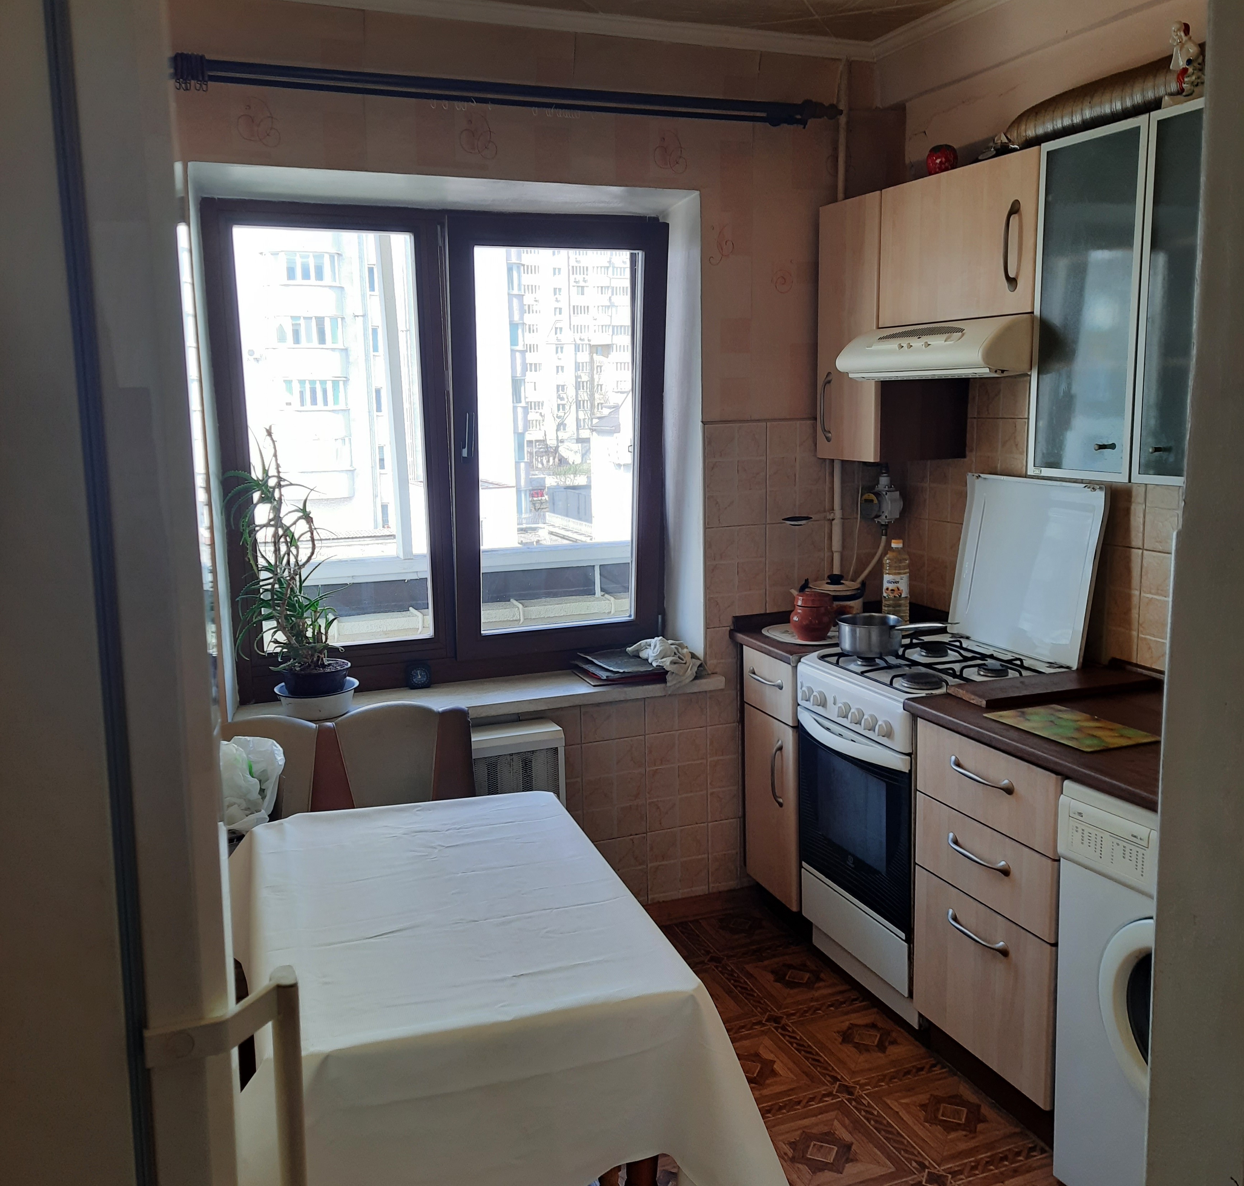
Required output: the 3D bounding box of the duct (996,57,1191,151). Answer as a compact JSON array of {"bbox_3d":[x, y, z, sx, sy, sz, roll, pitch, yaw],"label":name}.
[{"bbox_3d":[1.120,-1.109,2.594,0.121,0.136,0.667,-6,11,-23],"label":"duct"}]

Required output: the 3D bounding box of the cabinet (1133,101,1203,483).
[{"bbox_3d":[1.279,-0.595,2.311,0.313,0.742,0.303,-6,11,-23],"label":"cabinet"}]

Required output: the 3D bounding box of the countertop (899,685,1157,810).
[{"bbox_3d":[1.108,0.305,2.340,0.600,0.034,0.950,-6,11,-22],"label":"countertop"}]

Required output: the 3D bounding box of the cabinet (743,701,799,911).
[{"bbox_3d":[0.701,0.608,3.559,0.556,0.552,0.300,-6,11,-23],"label":"cabinet"}]

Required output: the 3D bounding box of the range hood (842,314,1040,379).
[{"bbox_3d":[0.910,-0.628,2.967,0.465,0.136,0.583,-6,11,-23],"label":"range hood"}]

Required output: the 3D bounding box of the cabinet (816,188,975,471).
[{"bbox_3d":[0.767,-0.747,3.288,0.300,0.716,0.300,-6,11,-22],"label":"cabinet"}]

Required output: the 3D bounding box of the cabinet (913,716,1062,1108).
[{"bbox_3d":[1.062,0.668,2.671,0.576,0.738,0.456,-6,11,-23],"label":"cabinet"}]

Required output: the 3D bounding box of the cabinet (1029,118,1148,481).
[{"bbox_3d":[1.114,-0.615,2.490,0.300,0.716,0.300,-6,11,-22],"label":"cabinet"}]

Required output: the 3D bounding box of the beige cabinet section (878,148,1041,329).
[{"bbox_3d":[0.945,-0.857,2.857,0.305,0.355,0.598,-5,11,-21],"label":"beige cabinet section"}]

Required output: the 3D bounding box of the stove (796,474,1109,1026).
[{"bbox_3d":[0.825,0.393,3.029,0.590,1.340,0.500,-6,11,-22],"label":"stove"}]

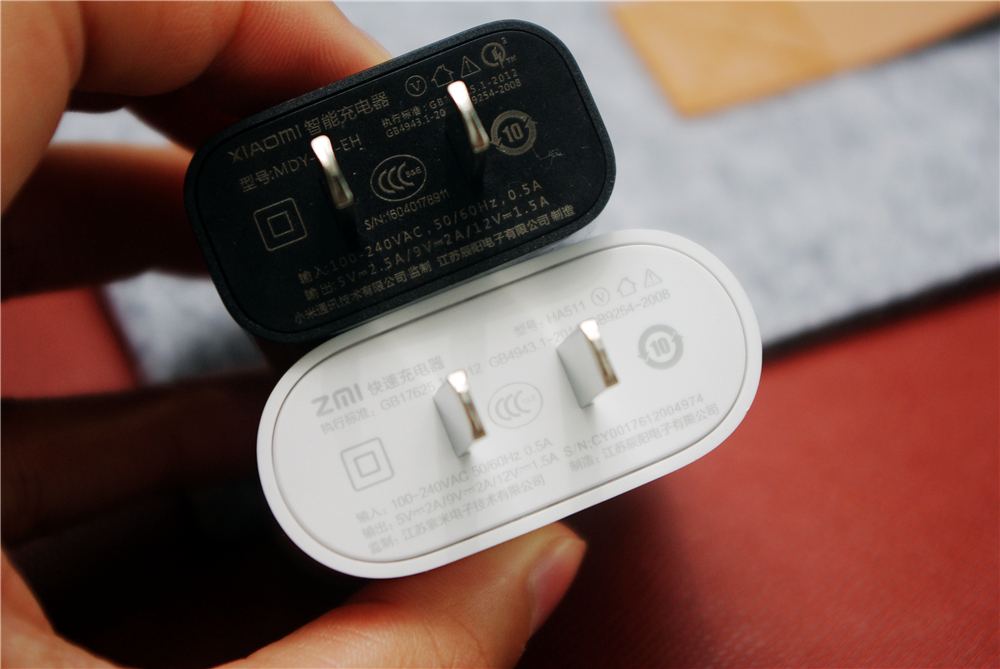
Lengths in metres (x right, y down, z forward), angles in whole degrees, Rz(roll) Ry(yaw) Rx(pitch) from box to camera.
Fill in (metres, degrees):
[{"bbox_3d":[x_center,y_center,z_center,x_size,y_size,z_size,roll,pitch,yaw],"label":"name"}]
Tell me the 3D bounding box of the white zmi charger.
[{"bbox_3d":[0.000,0.009,0.231,0.050,0.061,0.025,-22,84,-9],"label":"white zmi charger"}]

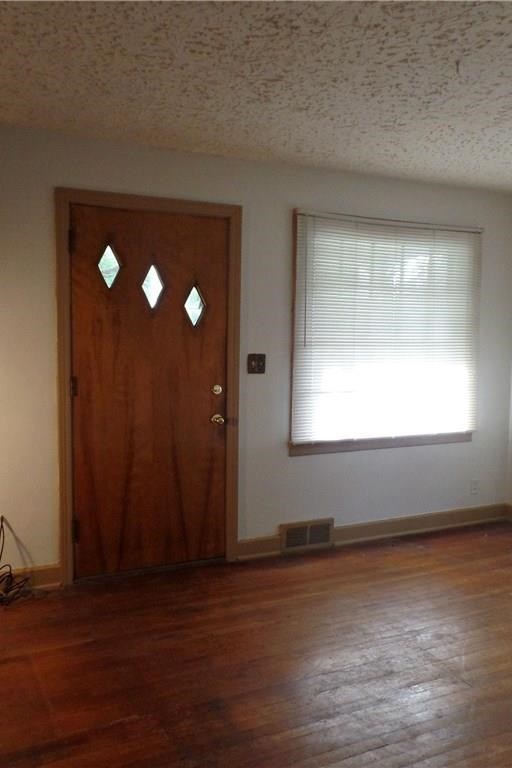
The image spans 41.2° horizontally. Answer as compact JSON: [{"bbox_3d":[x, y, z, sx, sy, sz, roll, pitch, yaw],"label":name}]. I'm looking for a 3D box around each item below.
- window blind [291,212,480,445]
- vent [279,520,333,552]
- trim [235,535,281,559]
[{"bbox_3d":[0.893,-0.323,4.544,1.510,1.530,0.090,-2,6,-26],"label":"window blind"},{"bbox_3d":[0.333,0.974,4.377,0.395,0.190,0.050,-2,6,-26],"label":"vent"},{"bbox_3d":[0.013,1.017,4.237,0.310,0.145,0.030,-2,6,-26],"label":"trim"}]

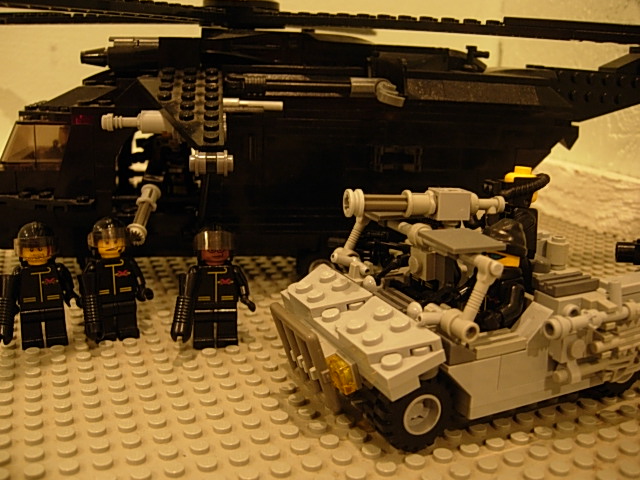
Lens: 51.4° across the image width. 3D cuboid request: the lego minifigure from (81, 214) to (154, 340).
[{"bbox_3d":[-0.071,0.014,0.232,0.025,0.042,0.015,-5,15,-22],"label":"lego minifigure"}]

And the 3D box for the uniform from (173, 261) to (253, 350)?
[{"bbox_3d":[-0.037,0.023,0.232,0.028,0.029,0.013,0,15,-11],"label":"uniform"}]

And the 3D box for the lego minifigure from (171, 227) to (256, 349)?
[{"bbox_3d":[-0.038,0.017,0.233,0.028,0.042,0.015,0,15,-11],"label":"lego minifigure"}]

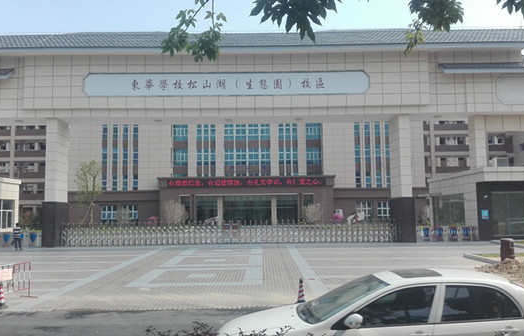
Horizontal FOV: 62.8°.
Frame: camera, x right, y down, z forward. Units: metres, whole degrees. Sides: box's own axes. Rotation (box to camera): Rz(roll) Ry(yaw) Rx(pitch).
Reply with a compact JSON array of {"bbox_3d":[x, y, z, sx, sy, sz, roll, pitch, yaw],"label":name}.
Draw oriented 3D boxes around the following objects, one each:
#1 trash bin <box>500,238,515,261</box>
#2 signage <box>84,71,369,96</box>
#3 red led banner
[{"bbox_3d":[10.692,3.527,18.676,0.480,0.950,0.400,2,-5,-30],"label":"trash bin"},{"bbox_3d":[-2.291,-5.417,27.852,18.568,1.582,0.120,-1,-5,0],"label":"signage"},{"bbox_3d":[-2.054,1.961,57.041,21.099,1.290,0.250,-1,-5,0],"label":"red led banner"}]

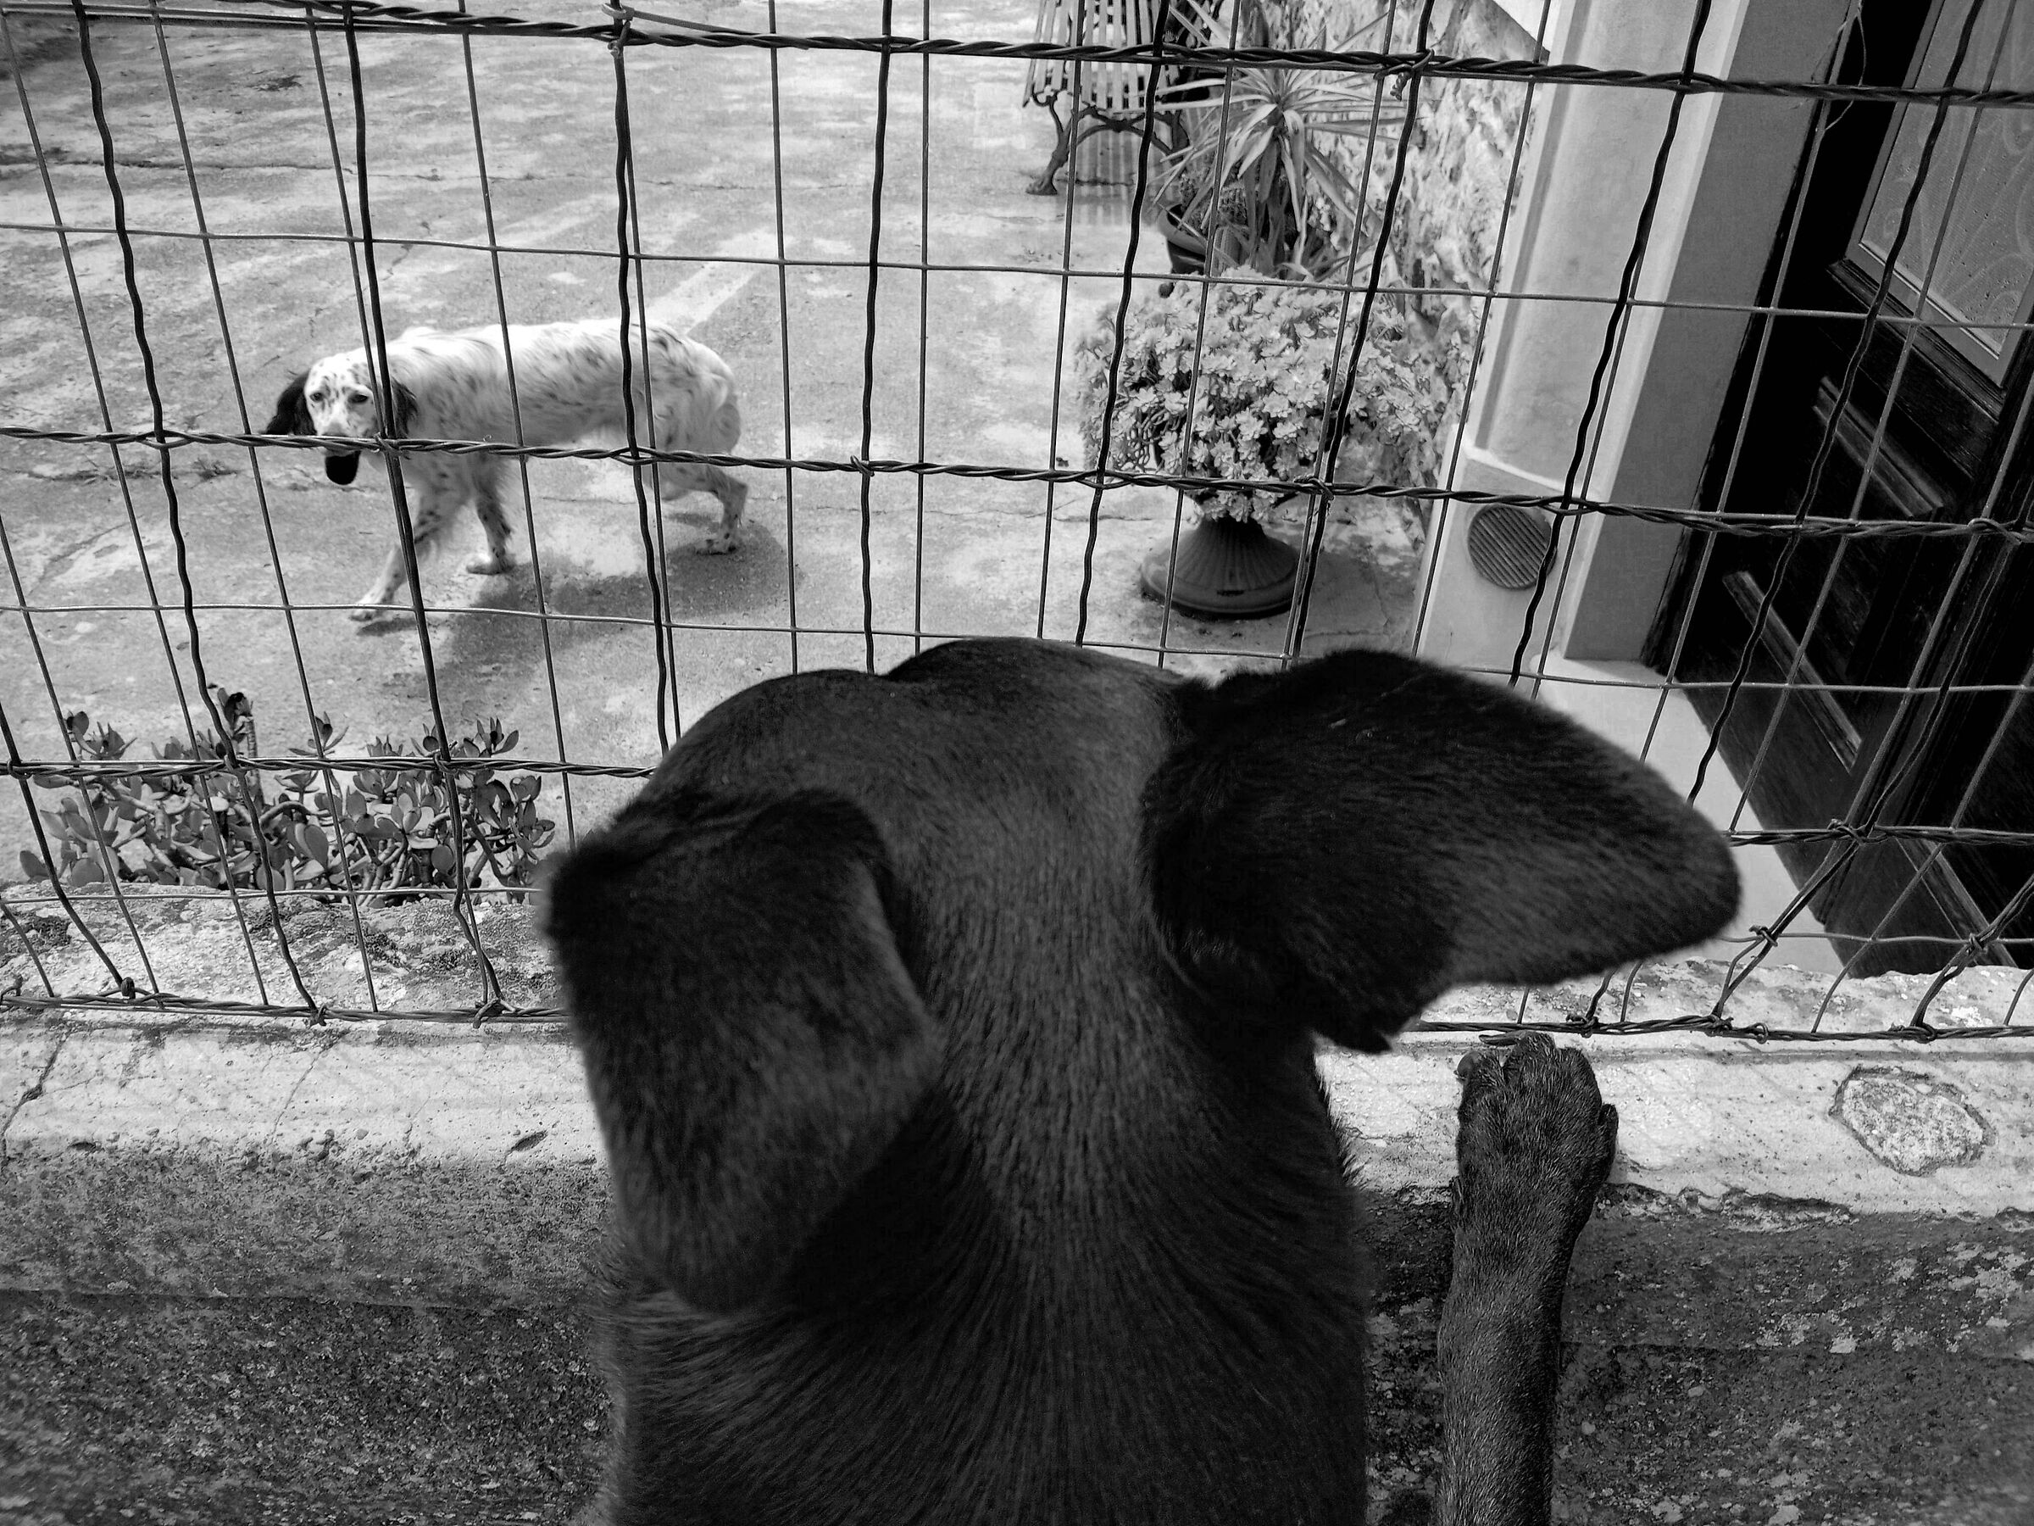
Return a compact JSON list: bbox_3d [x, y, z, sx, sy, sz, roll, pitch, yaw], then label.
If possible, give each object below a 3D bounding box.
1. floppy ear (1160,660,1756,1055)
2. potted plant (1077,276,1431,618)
[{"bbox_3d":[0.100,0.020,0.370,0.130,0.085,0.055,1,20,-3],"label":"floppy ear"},{"bbox_3d":[0.480,-0.680,3.354,0.710,0.640,0.710,4,33,0],"label":"potted plant"}]

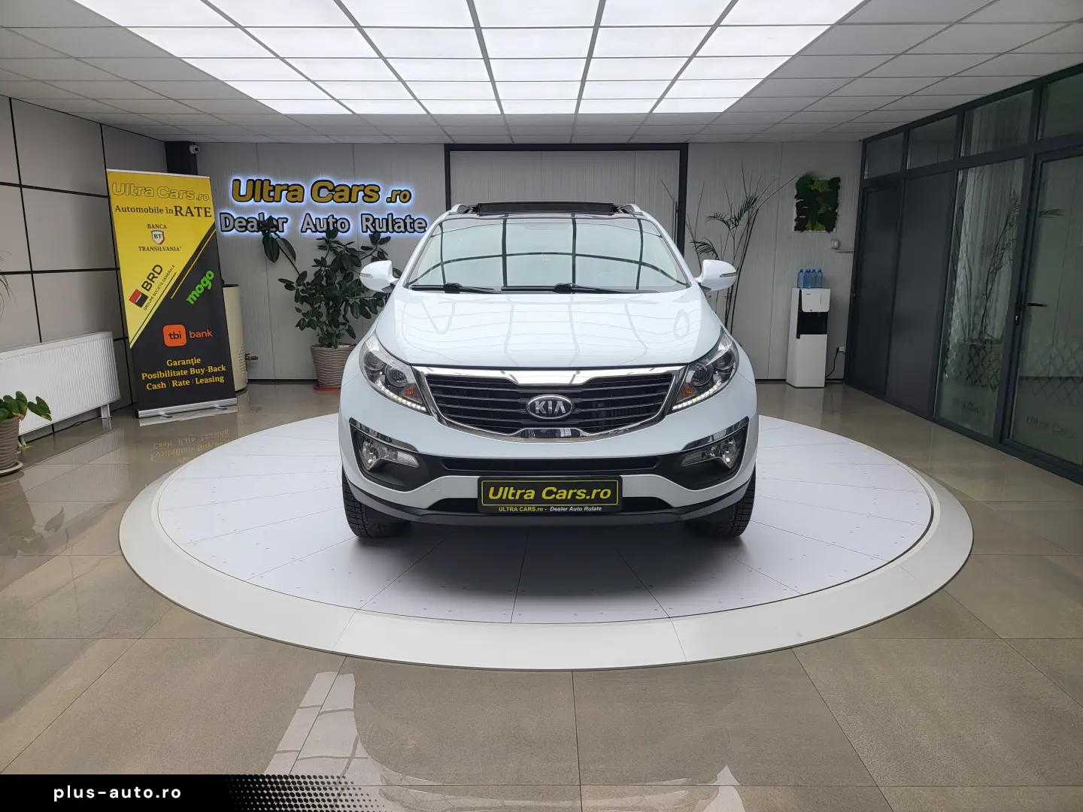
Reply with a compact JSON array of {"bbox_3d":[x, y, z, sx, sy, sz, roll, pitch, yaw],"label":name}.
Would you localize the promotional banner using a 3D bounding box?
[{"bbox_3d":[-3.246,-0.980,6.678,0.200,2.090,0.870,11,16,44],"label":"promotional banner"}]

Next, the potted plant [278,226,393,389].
[{"bbox_3d":[-2.115,-1.011,7.808,1.250,1.700,1.080,0,11,0],"label":"potted plant"}]

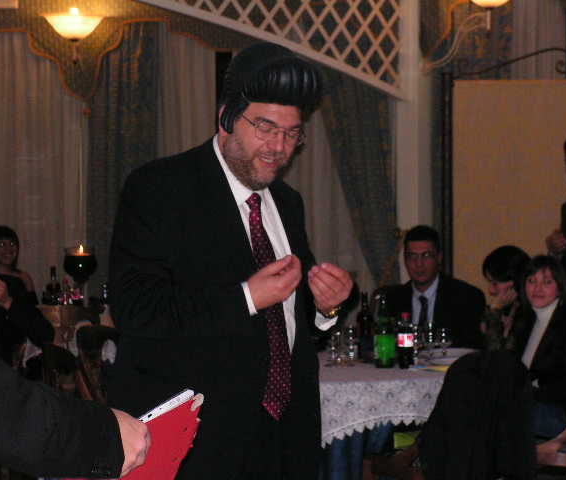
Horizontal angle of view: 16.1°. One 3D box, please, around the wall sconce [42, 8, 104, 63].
[{"bbox_3d":[-1.065,-1.045,10.150,0.300,0.280,0.380,0,2,0],"label":"wall sconce"}]

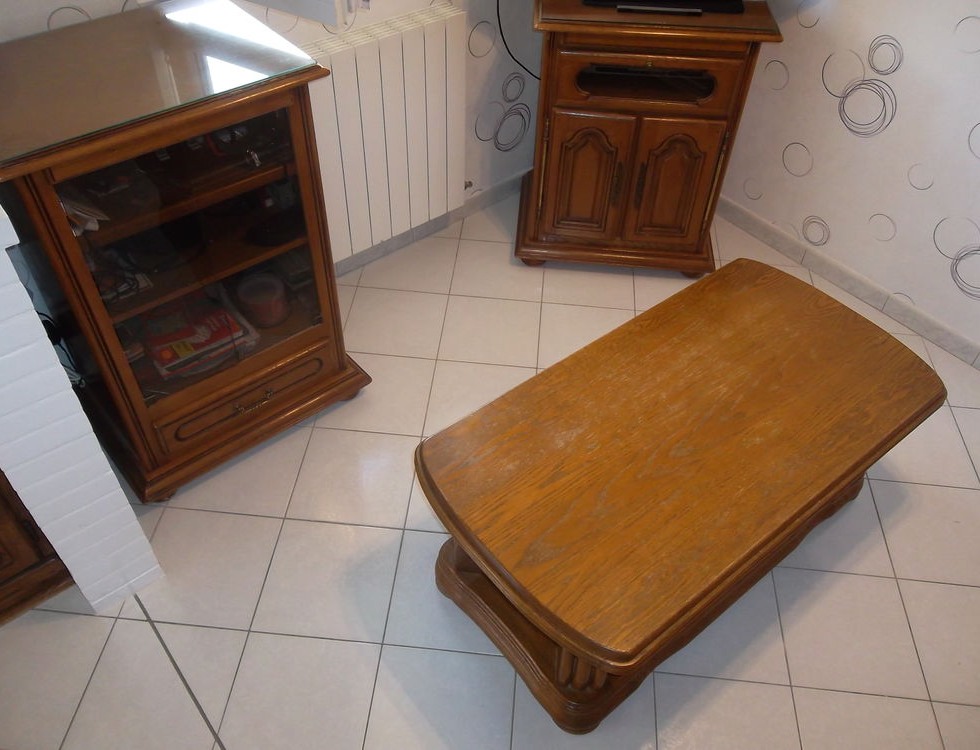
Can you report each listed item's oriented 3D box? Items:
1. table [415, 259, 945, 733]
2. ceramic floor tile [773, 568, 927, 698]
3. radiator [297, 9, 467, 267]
[{"bbox_3d":[0.484,0.265,2.020,1.290,0.484,0.672,-29,54,-26],"label":"table"},{"bbox_3d":[0.901,0.647,1.971,0.330,0.010,0.330,5,47,2],"label":"ceramic floor tile"},{"bbox_3d":[-0.389,-0.727,2.486,0.725,0.696,0.090,-31,55,-27],"label":"radiator"}]

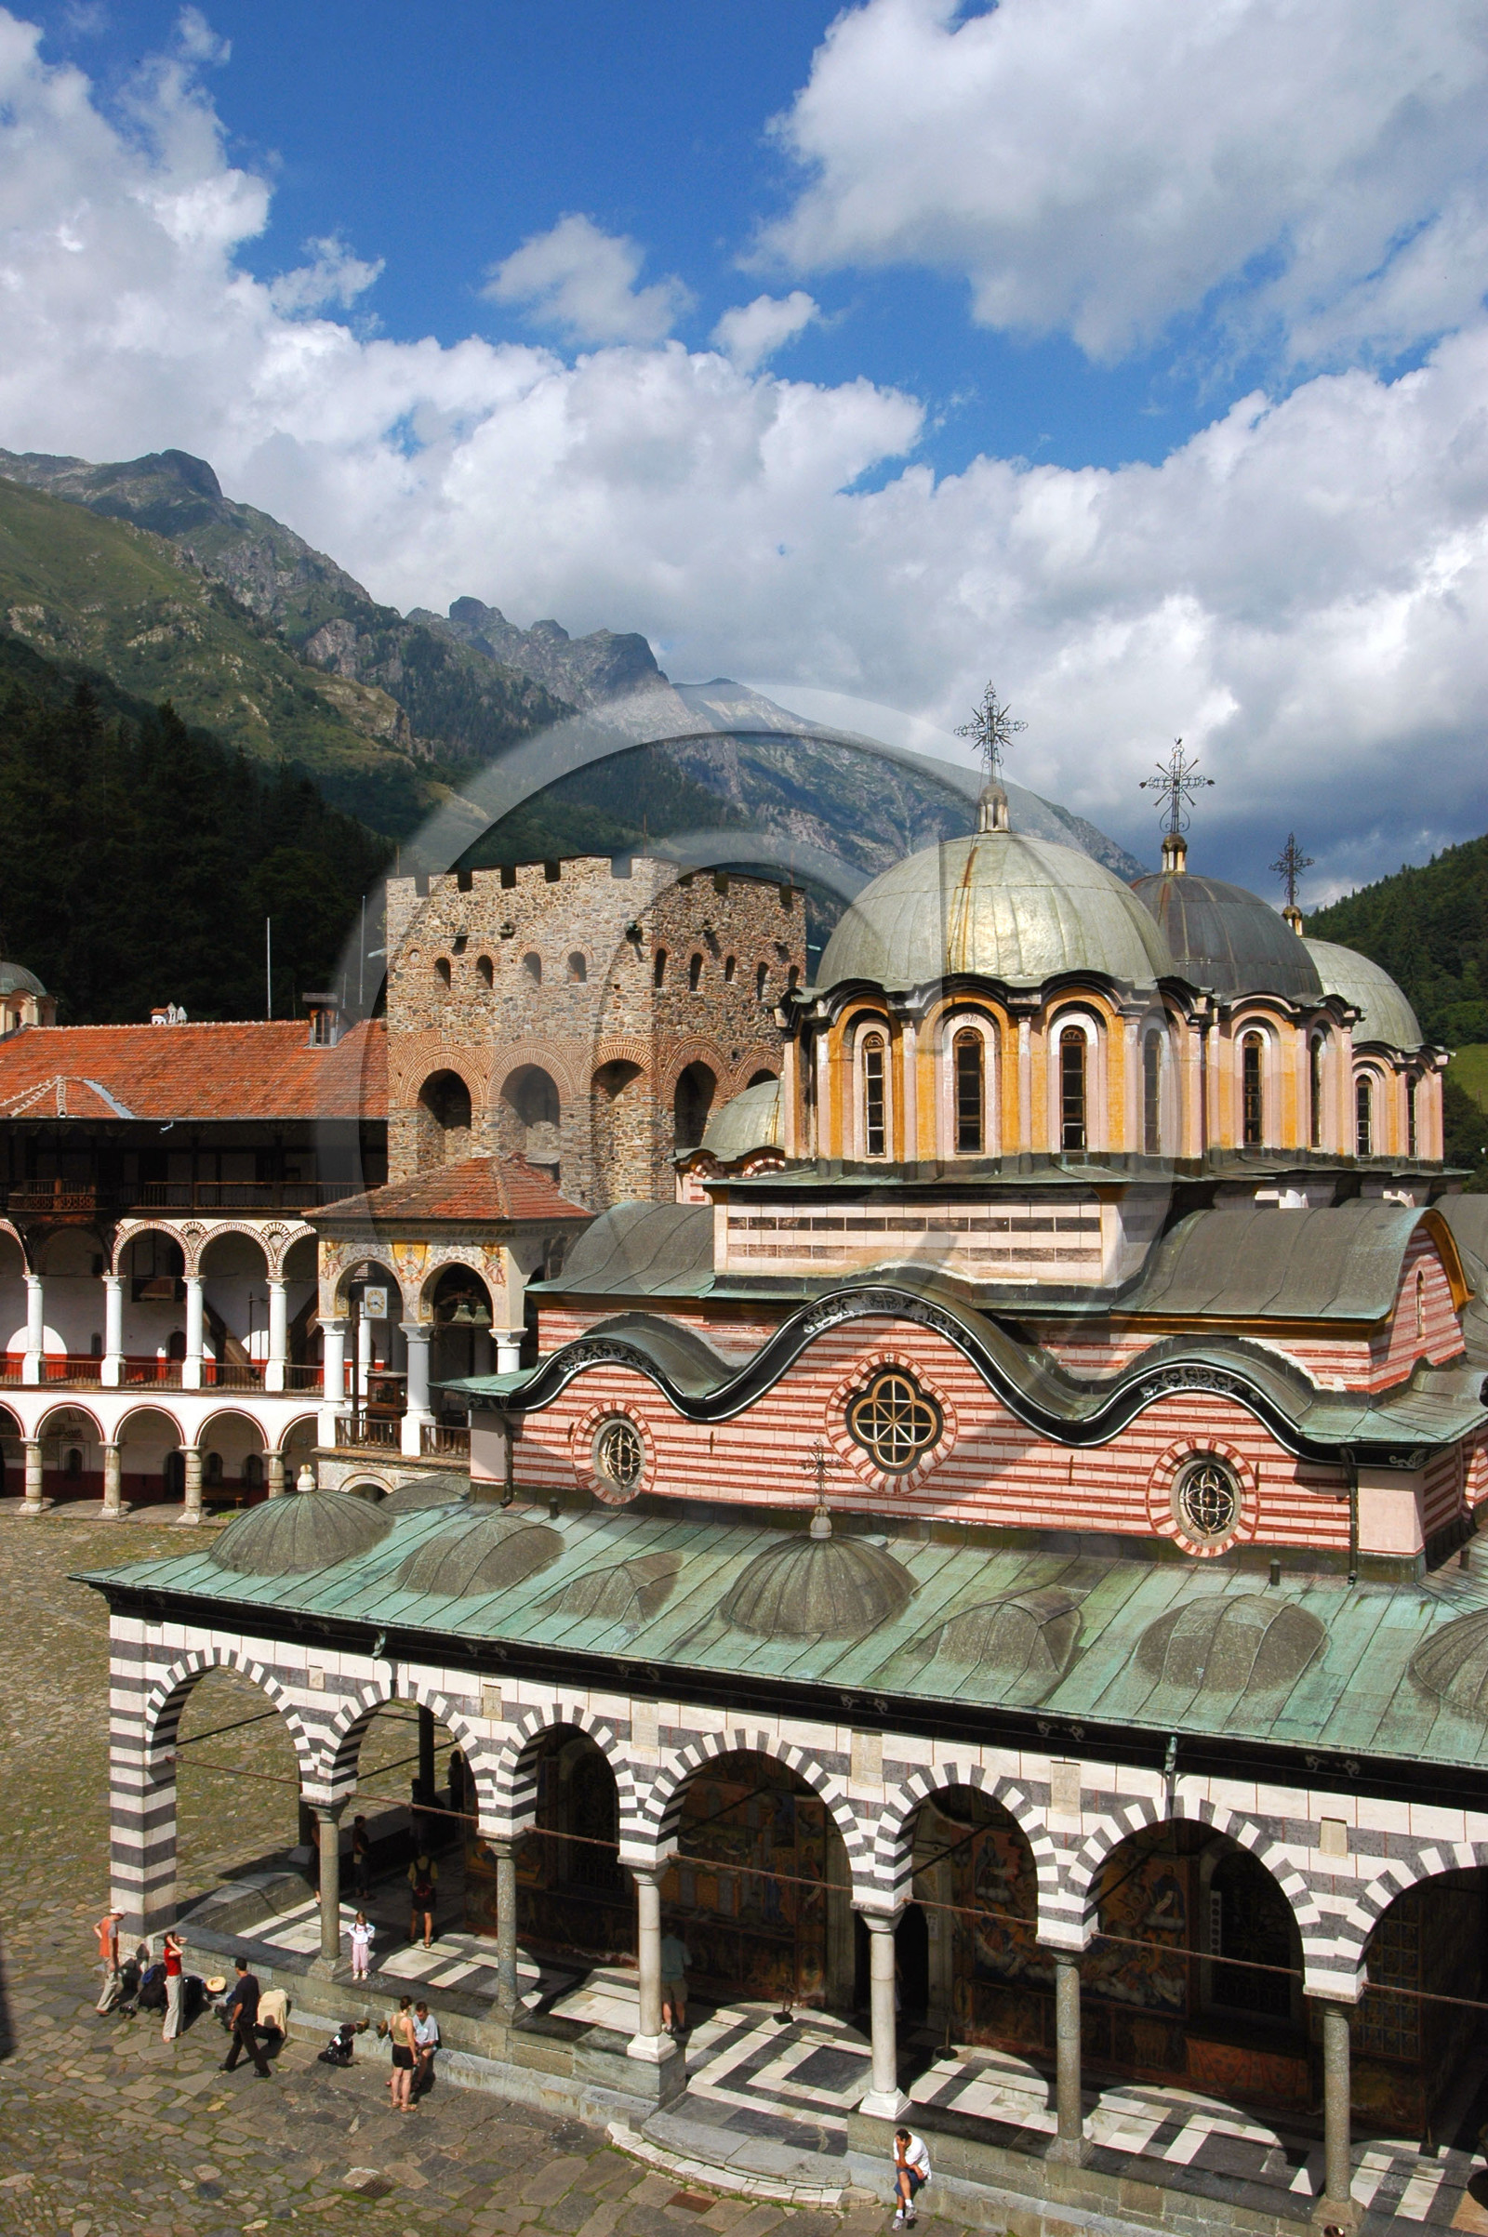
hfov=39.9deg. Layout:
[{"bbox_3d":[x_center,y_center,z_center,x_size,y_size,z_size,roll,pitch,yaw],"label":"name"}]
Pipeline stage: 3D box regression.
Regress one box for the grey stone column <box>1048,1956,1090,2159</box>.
[{"bbox_3d":[4.380,12.585,27.721,0.540,2.820,0.560,0,-2,0],"label":"grey stone column"}]

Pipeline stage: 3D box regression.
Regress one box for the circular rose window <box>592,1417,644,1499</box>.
[{"bbox_3d":[-2.123,5.986,36.081,1.380,1.410,0.250,-1,-2,30],"label":"circular rose window"}]

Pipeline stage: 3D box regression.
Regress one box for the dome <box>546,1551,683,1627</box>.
[{"bbox_3d":[-1.911,7.485,32.970,2.138,0.794,2.341,0,-2,0],"label":"dome"}]

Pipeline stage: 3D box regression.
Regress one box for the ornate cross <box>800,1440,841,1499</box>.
[{"bbox_3d":[1.159,5.315,30.978,0.680,0.880,0.080,-1,-2,30],"label":"ornate cross"}]

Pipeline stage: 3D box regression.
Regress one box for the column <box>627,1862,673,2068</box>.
[{"bbox_3d":[-1.365,12.300,29.981,0.500,2.644,0.500,-2,-2,30],"label":"column"}]

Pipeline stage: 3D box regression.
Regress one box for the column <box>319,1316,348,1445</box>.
[{"bbox_3d":[-11.641,7.447,58.000,0.600,3.562,0.600,-2,-2,32],"label":"column"}]

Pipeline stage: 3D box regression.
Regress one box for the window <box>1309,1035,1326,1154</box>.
[{"bbox_3d":[12.597,-0.576,45.025,0.220,2.550,0.550,-2,-3,45],"label":"window"}]

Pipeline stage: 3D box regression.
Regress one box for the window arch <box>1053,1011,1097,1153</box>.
[{"bbox_3d":[5.663,-0.598,35.036,0.916,2.464,0.300,0,-2,-15],"label":"window arch"}]

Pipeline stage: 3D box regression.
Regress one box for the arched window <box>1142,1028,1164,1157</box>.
[{"bbox_3d":[6.993,-0.459,35.077,0.540,2.140,0.200,1,-2,-45],"label":"arched window"}]

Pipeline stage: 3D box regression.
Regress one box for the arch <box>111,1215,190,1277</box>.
[{"bbox_3d":[-23.547,5.109,81.485,3.350,2.350,0.600,-1,-2,16],"label":"arch"}]

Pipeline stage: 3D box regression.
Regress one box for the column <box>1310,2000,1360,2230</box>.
[{"bbox_3d":[7.212,12.045,24.931,0.500,2.644,0.500,-2,-2,30],"label":"column"}]

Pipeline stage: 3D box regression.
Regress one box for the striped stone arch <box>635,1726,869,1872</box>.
[{"bbox_3d":[0.203,9.527,29.143,3.600,1.827,0.580,-2,-2,30],"label":"striped stone arch"}]

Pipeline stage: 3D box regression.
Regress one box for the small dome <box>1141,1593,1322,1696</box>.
[{"bbox_3d":[6.731,7.162,28.403,2.596,0.967,2.596,-1,-2,30],"label":"small dome"}]

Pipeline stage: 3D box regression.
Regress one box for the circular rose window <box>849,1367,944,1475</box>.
[{"bbox_3d":[2.509,5.023,33.971,1.720,1.730,0.300,-1,-2,30],"label":"circular rose window"}]

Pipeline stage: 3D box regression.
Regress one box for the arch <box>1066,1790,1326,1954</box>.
[{"bbox_3d":[5.964,9.722,26.885,3.461,1.832,0.611,-1,-2,30],"label":"arch"}]

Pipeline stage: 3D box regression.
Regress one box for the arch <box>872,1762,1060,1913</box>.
[{"bbox_3d":[3.187,9.807,28.493,2.830,1.850,0.630,-1,-2,30],"label":"arch"}]

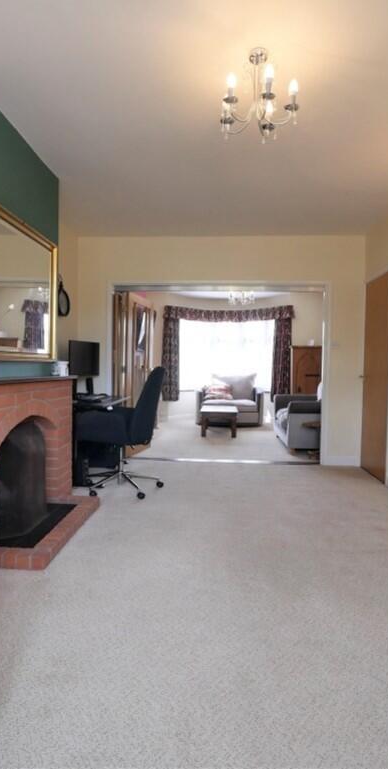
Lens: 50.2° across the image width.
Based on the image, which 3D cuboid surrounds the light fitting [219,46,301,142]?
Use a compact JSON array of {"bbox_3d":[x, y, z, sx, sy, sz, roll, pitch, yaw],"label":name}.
[{"bbox_3d":[0.293,-1.372,1.928,0.370,0.370,0.370,1,2,4],"label":"light fitting"}]

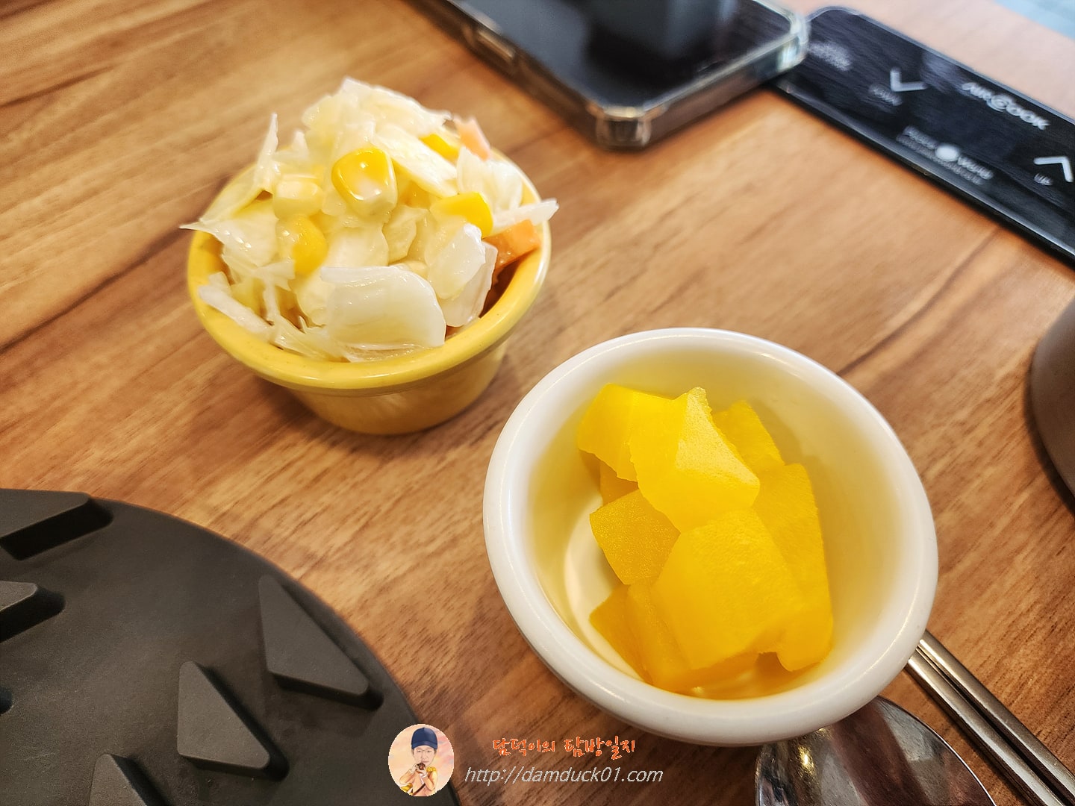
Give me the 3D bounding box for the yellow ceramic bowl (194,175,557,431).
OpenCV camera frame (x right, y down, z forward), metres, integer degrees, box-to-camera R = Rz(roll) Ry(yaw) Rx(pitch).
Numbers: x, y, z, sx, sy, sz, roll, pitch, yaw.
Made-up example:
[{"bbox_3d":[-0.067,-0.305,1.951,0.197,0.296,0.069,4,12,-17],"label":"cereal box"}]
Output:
[{"bbox_3d":[-0.032,-0.023,0.149,0.069,0.033,0.069,1,57,-1],"label":"yellow ceramic bowl"}]

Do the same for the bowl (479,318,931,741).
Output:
[{"bbox_3d":[0.026,0.023,0.121,0.069,0.033,0.069,1,57,-1],"label":"bowl"}]

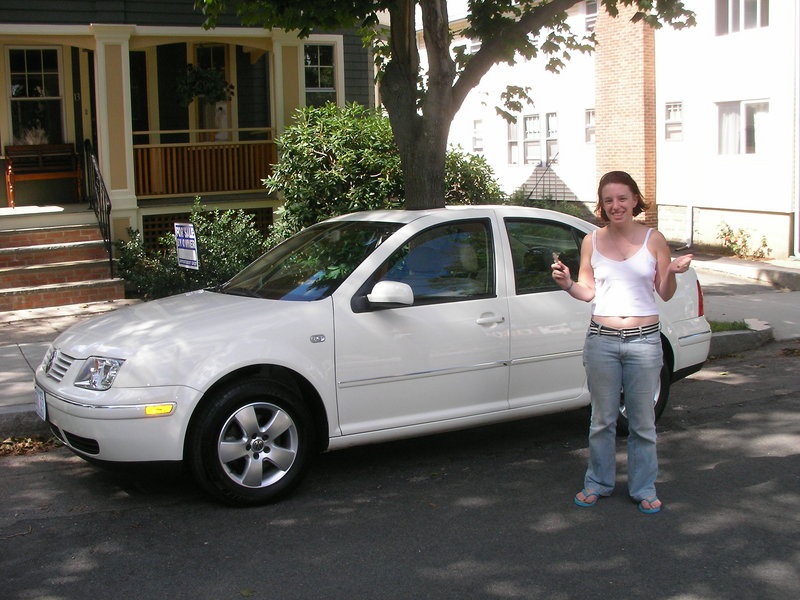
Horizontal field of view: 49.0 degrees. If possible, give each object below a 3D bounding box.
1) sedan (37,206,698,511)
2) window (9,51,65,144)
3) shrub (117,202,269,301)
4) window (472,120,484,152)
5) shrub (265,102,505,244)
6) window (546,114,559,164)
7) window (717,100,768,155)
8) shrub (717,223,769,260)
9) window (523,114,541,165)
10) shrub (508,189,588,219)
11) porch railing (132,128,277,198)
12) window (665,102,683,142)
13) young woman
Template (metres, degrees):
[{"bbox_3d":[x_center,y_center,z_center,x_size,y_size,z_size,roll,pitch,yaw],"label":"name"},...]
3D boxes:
[{"bbox_3d":[0.025,0.125,5.636,4.376,1.446,1.735,-5,9,-29],"label":"sedan"},{"bbox_3d":[-5.242,-2.928,12.700,0.740,1.450,0.140,-4,7,-25],"label":"window"},{"bbox_3d":[-2.517,-0.585,10.600,1.900,1.250,1.300,-4,7,-25],"label":"shrub"},{"bbox_3d":[2.317,-4.825,25.917,0.100,0.950,0.660,-6,9,-28],"label":"window"},{"bbox_3d":[-0.194,-1.259,11.000,3.000,2.400,2.300,-4,7,-25],"label":"shrub"},{"bbox_3d":[3.974,-4.221,22.884,0.100,1.320,0.530,-6,9,-28],"label":"window"},{"bbox_3d":[6.862,-3.441,17.545,0.100,1.100,1.280,-6,9,-28],"label":"window"},{"bbox_3d":[6.689,-1.149,17.100,0.650,0.750,0.950,-6,9,-28],"label":"shrub"},{"bbox_3d":[3.489,-4.245,23.300,0.140,1.380,0.920,-4,7,-23],"label":"window"},{"bbox_3d":[3.128,-1.928,18.500,1.600,1.000,2.200,-4,7,-23],"label":"shrub"},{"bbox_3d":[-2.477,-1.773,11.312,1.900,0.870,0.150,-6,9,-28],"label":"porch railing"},{"bbox_3d":[5.855,-3.821,18.800,0.140,0.830,0.600,-4,7,-23],"label":"window"},{"bbox_3d":[1.077,0.197,4.270,0.680,1.620,0.450,0,6,12],"label":"young woman"}]

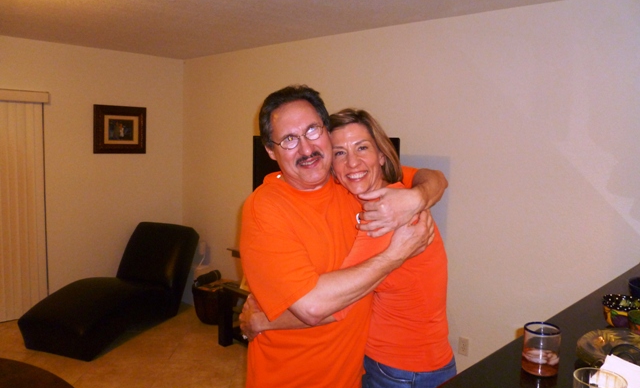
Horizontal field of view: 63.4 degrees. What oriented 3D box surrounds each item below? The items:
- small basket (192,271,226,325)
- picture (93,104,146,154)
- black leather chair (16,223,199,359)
[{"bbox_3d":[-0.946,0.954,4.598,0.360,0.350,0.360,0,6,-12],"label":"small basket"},{"bbox_3d":[-1.886,-0.606,4.933,0.035,0.450,0.525,7,8,44],"label":"picture"},{"bbox_3d":[-1.688,0.733,4.367,0.590,0.790,1.560,4,6,18],"label":"black leather chair"}]

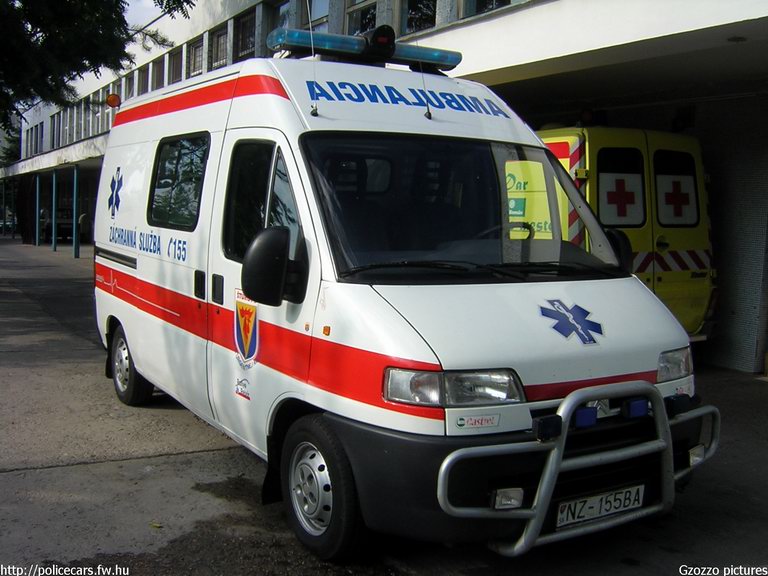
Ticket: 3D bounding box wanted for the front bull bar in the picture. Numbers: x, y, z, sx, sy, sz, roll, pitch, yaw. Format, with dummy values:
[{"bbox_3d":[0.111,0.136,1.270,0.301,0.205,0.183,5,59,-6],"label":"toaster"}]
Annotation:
[{"bbox_3d":[0.912,0.711,3.354,1.680,0.670,0.280,-2,7,-33],"label":"front bull bar"}]

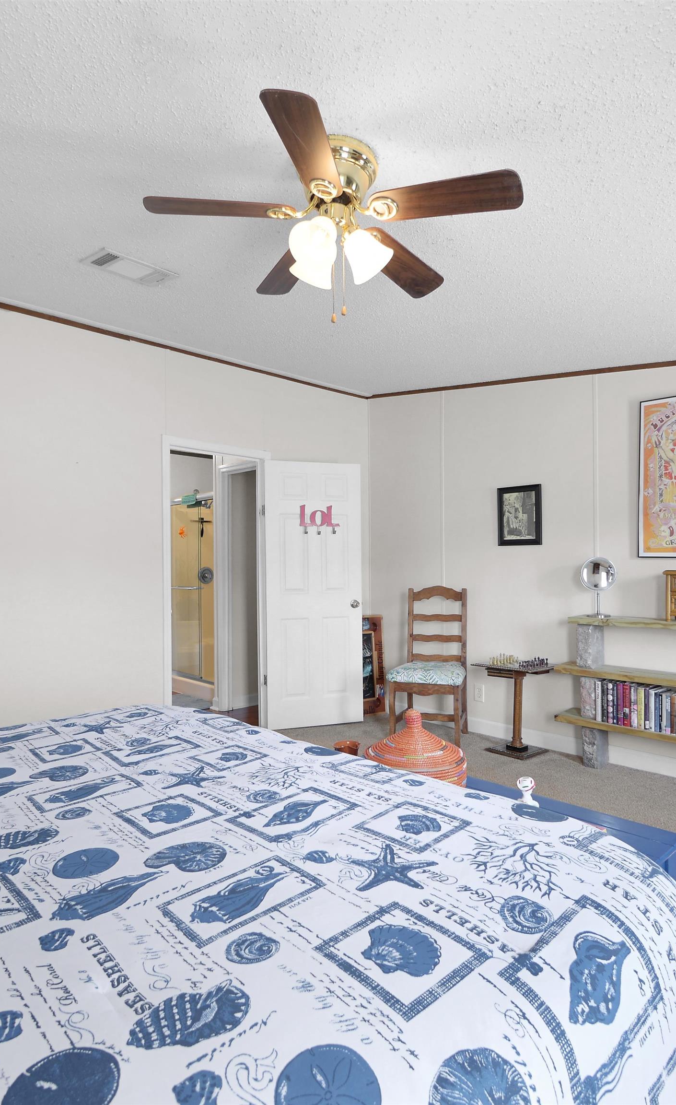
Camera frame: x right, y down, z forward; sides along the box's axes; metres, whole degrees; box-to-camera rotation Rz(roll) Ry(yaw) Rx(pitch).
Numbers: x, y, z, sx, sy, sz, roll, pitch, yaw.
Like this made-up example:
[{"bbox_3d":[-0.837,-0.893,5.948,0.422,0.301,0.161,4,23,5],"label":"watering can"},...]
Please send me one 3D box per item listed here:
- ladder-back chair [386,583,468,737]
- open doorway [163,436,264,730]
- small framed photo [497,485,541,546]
[{"bbox_3d":[0.676,0.820,4.370,0.500,1.100,0.530,-1,-1,18],"label":"ladder-back chair"},{"bbox_3d":[-0.836,0.326,4.100,0.130,2.114,0.868,-1,-1,43],"label":"open doorway"},{"bbox_3d":[1.275,-0.255,4.165,0.326,0.412,0.022,-1,-1,44],"label":"small framed photo"}]

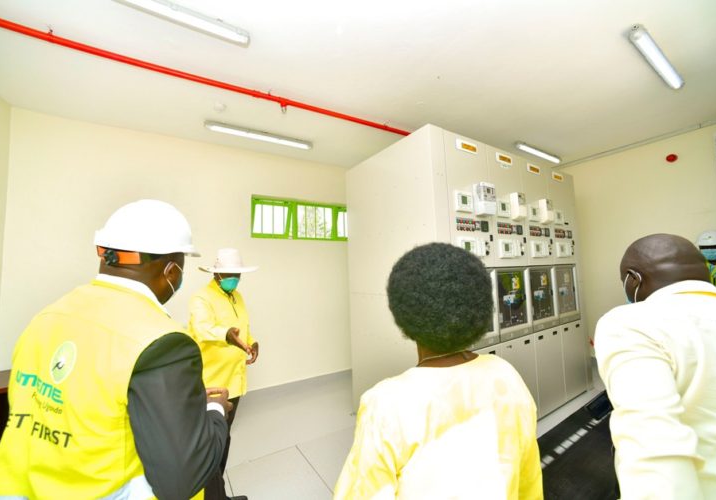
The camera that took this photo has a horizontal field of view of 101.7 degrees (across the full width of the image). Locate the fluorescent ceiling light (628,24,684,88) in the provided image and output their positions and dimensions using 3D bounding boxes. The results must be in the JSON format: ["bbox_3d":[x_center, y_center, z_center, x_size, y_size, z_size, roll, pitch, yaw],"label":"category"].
[{"bbox_3d":[2.424,-1.507,2.344,1.240,0.090,0.110,1,-5,-33],"label":"fluorescent ceiling light"}]

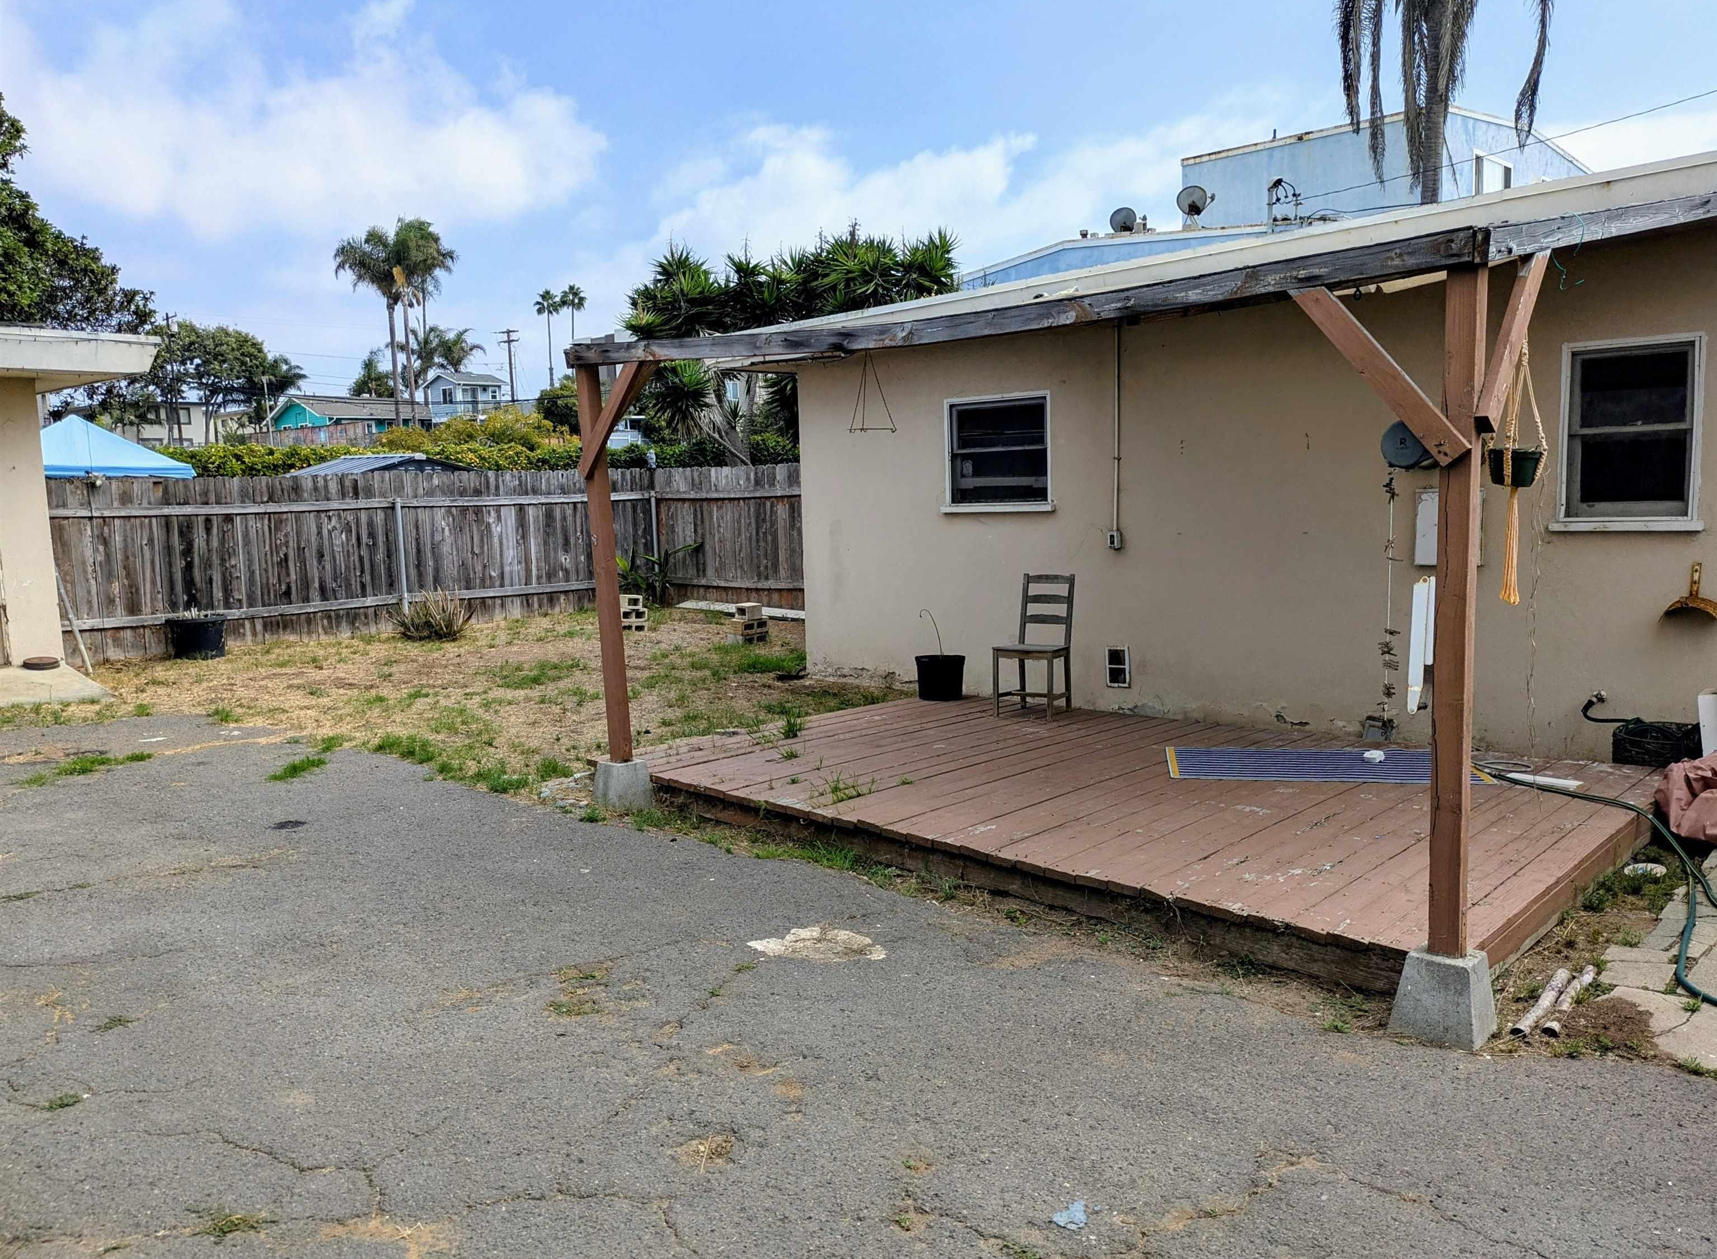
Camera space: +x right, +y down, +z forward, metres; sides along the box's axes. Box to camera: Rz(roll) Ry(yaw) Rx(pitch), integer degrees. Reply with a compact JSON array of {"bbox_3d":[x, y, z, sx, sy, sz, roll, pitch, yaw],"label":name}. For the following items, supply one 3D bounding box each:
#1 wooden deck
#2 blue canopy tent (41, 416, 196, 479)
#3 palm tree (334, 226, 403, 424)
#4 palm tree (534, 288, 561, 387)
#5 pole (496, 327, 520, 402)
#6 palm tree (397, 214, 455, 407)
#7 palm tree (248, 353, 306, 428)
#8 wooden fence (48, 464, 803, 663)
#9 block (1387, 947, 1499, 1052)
[{"bbox_3d":[1.248,0.845,6.663,4.820,0.190,3.290,4,8,43],"label":"wooden deck"},{"bbox_3d":[-14.077,-2.204,22.474,3.050,3.330,3.050,4,8,43],"label":"blue canopy tent"},{"bbox_3d":[-27.214,-16.719,70.635,4.800,12.220,4.800,-4,6,-20],"label":"palm tree"},{"bbox_3d":[-34.355,-30.196,138.813,3.000,15.540,3.000,-3,6,-13],"label":"palm tree"},{"bbox_3d":[-31.487,-22.319,112.523,2.300,9.940,0.500,-3,6,-15],"label":"pole"},{"bbox_3d":[-27.726,-19.531,80.736,4.600,14.160,4.600,-3,6,-18],"label":"palm tree"},{"bbox_3d":[-41.171,-16.512,88.329,4.400,6.230,4.400,-4,6,-24],"label":"palm tree"},{"bbox_3d":[-4.253,-0.859,13.375,7.160,1.880,2.900,-6,8,-39],"label":"wooden fence"},{"bbox_3d":[1.856,1.142,3.921,0.250,0.247,0.250,4,8,43],"label":"block"}]

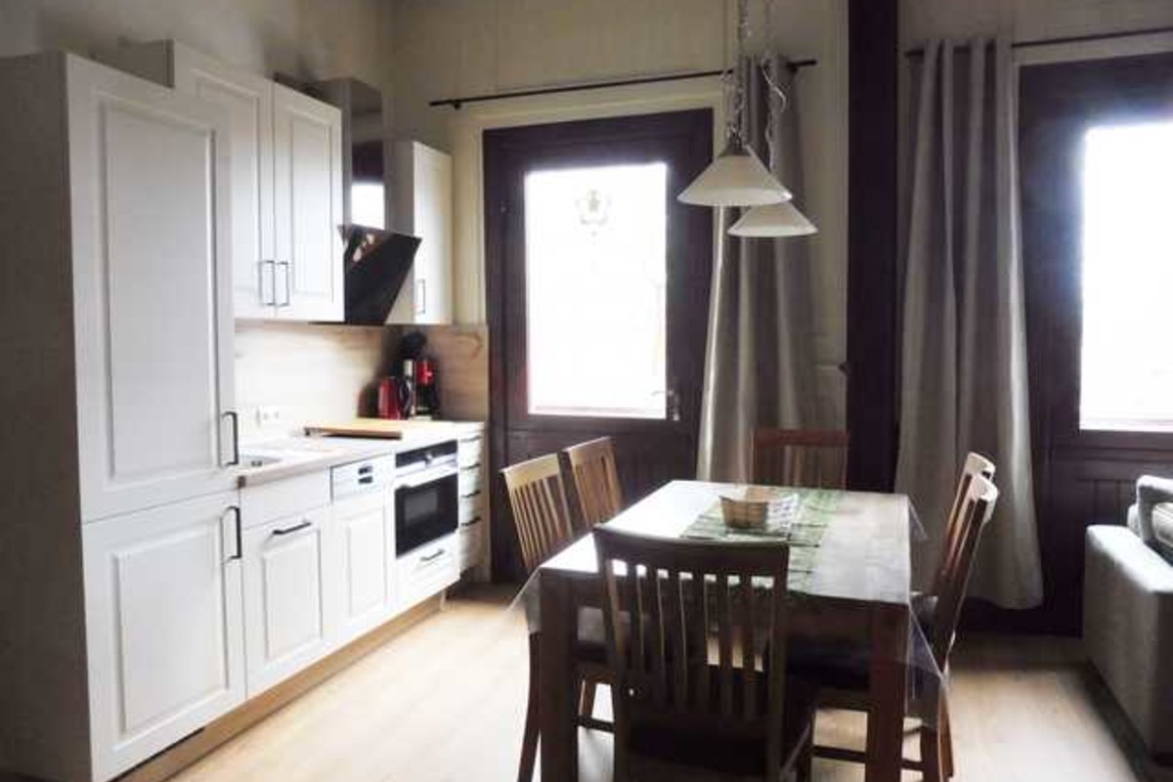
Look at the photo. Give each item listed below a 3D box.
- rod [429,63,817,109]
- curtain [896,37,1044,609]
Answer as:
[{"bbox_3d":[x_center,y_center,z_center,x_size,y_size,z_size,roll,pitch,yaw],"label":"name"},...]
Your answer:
[{"bbox_3d":[0.112,-1.530,4.274,2.040,0.045,0.100,1,3,19],"label":"rod"},{"bbox_3d":[1.710,-0.296,3.762,0.610,2.510,0.150,1,3,19],"label":"curtain"}]

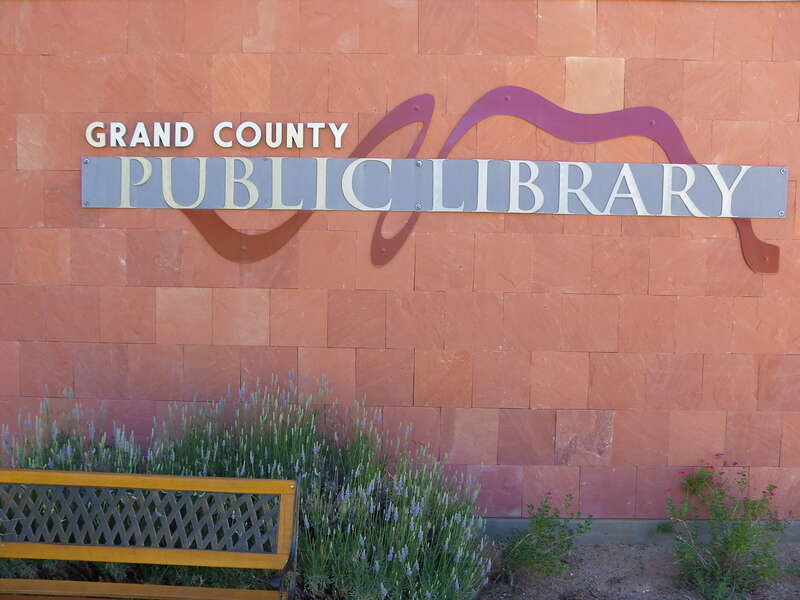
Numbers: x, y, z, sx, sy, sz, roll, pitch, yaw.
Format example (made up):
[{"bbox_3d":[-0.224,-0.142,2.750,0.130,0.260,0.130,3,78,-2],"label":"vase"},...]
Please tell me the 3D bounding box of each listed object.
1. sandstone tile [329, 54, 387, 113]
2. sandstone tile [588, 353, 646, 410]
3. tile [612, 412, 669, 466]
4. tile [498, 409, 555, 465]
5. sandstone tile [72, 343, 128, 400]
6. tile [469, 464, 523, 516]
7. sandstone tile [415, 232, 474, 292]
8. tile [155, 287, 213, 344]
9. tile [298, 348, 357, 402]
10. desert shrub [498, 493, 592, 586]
[{"bbox_3d":[-0.212,-1.118,3.583,0.305,0.305,0.025,1,4,1],"label":"sandstone tile"},{"bbox_3d":[1.141,0.428,3.667,0.305,0.305,0.030,1,4,1],"label":"sandstone tile"},{"bbox_3d":[1.281,0.737,3.708,0.305,0.305,0.030,1,4,1],"label":"tile"},{"bbox_3d":[0.673,0.725,3.701,0.304,0.304,0.030,1,4,1],"label":"tile"},{"bbox_3d":[-1.604,0.382,3.728,0.305,0.305,0.030,1,4,1],"label":"sandstone tile"},{"bbox_3d":[0.506,1.025,3.729,0.305,0.292,0.030,1,3,0],"label":"tile"},{"bbox_3d":[0.234,-0.201,3.662,0.305,0.305,0.030,1,3,0],"label":"sandstone tile"},{"bbox_3d":[-1.140,0.081,3.684,0.304,0.304,0.030,1,4,1],"label":"tile"},{"bbox_3d":[-0.390,0.399,3.692,0.305,0.305,0.030,1,4,1],"label":"tile"},{"bbox_3d":[0.727,1.163,3.458,0.468,0.413,0.420,1,4,1],"label":"desert shrub"}]

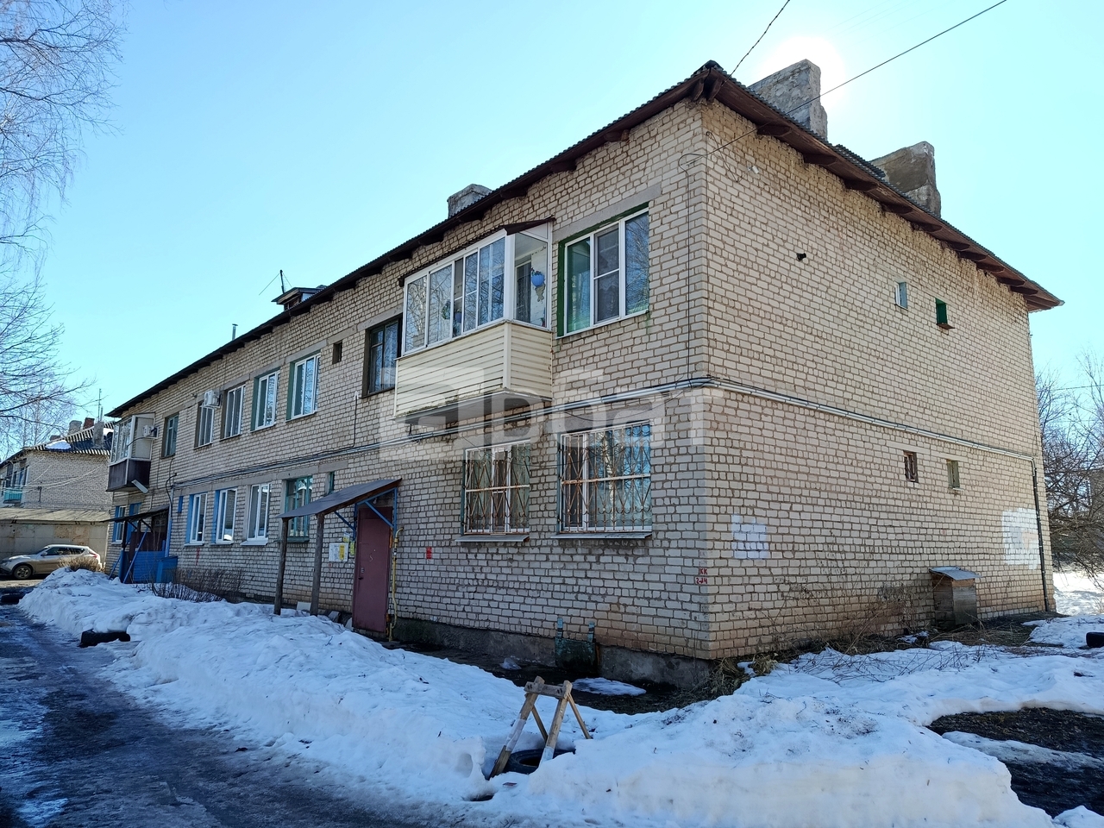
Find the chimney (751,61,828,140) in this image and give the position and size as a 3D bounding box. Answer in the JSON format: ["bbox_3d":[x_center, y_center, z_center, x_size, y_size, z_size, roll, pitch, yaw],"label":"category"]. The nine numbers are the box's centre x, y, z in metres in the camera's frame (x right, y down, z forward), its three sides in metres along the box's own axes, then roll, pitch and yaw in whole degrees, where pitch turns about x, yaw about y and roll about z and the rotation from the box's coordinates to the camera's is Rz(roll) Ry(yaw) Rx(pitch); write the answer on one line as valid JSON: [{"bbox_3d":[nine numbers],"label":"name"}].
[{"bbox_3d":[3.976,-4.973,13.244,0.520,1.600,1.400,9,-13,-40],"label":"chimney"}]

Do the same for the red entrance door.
[{"bbox_3d":[-3.362,2.897,14.406,0.100,2.220,1.260,9,-13,-40],"label":"red entrance door"}]

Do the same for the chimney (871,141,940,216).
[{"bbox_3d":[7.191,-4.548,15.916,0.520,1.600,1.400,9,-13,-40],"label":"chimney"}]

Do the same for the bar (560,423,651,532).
[{"bbox_3d":[0.709,0.876,10.313,0.045,1.390,1.750,9,-13,-40],"label":"bar"}]

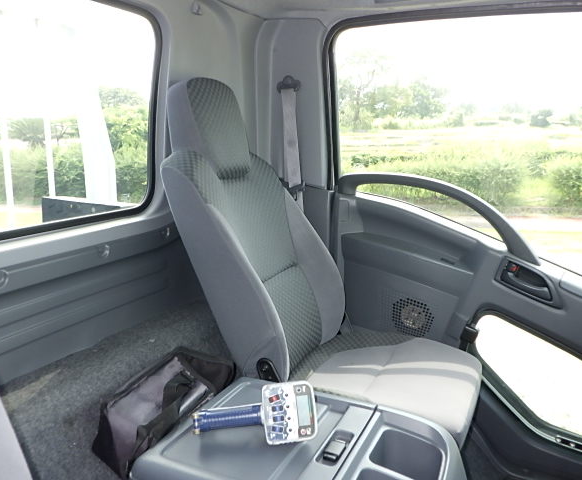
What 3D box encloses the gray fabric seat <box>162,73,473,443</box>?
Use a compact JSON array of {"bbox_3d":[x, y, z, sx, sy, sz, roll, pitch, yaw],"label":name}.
[{"bbox_3d":[0.089,0.059,1.360,0.820,0.955,0.500,7,14,24],"label":"gray fabric seat"}]

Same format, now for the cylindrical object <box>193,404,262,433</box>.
[{"bbox_3d":[-0.117,0.339,0.980,0.132,0.038,0.038,-1,13,-10],"label":"cylindrical object"}]

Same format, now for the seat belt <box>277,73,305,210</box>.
[{"bbox_3d":[0.005,-0.317,1.686,0.080,0.426,0.040,3,13,25],"label":"seat belt"}]

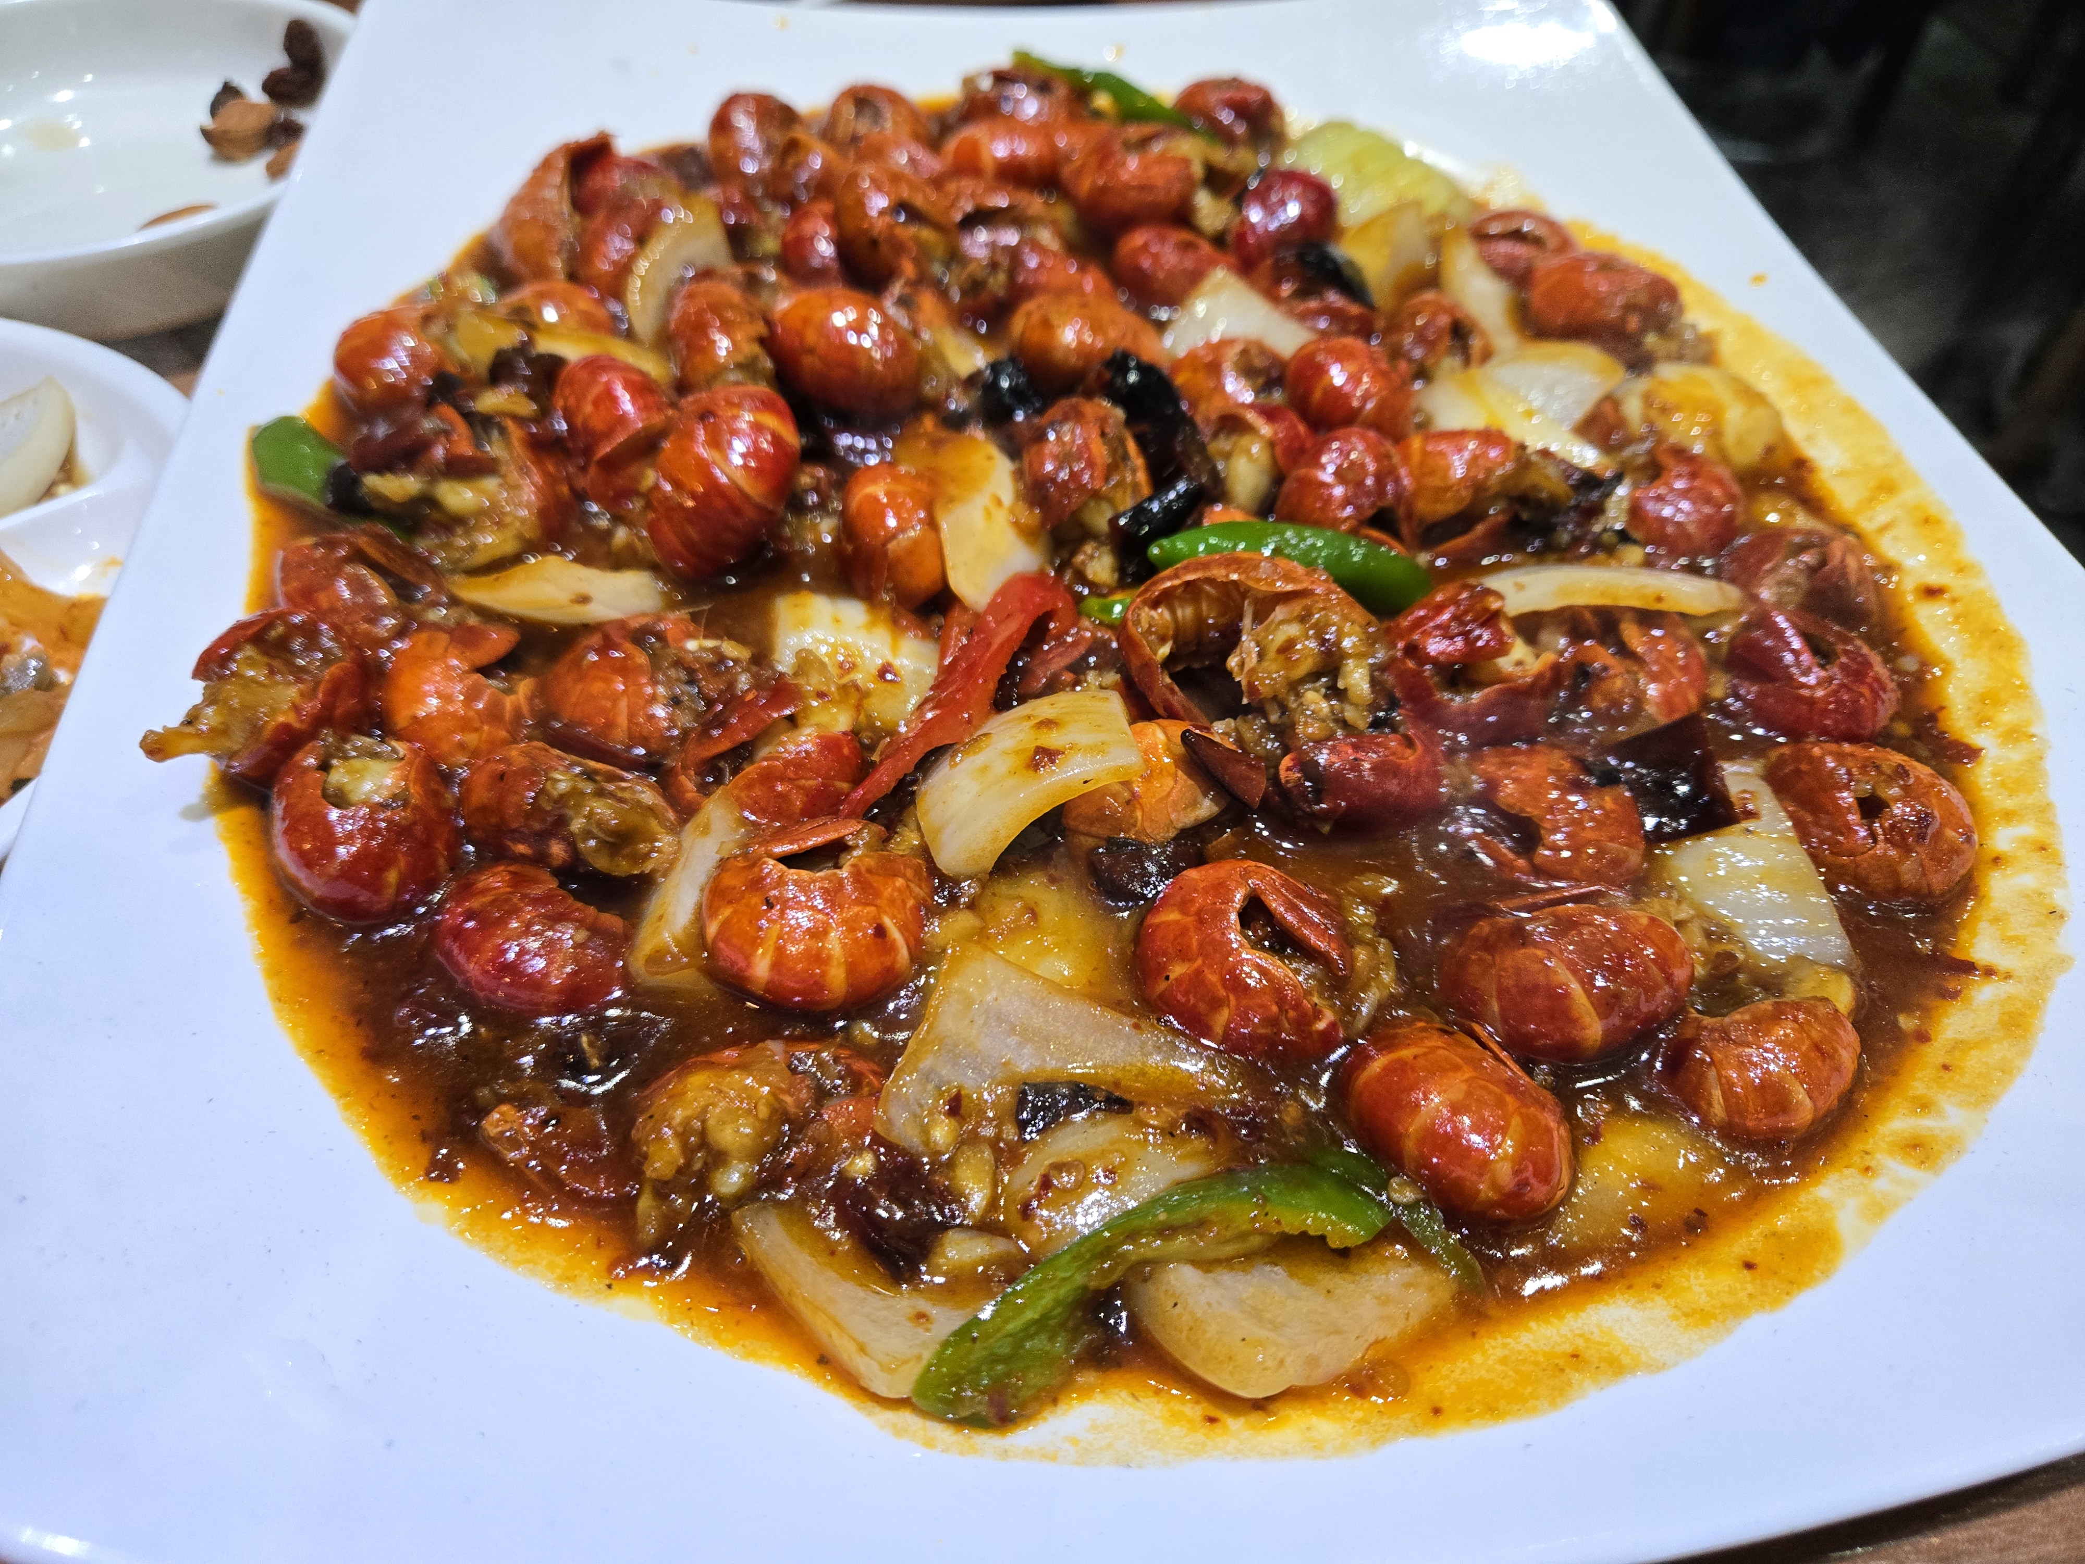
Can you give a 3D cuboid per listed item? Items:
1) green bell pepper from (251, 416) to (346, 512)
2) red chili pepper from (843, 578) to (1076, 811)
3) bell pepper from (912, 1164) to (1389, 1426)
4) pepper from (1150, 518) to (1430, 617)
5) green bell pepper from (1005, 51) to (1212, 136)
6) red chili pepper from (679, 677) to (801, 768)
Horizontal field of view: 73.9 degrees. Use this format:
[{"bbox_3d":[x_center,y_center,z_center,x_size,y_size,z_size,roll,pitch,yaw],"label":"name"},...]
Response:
[{"bbox_3d":[-0.168,-0.071,0.320,0.036,0.010,0.020,32,58,19],"label":"green bell pepper"},{"bbox_3d":[-0.015,-0.017,0.266,0.017,0.014,0.060,33,69,24],"label":"red chili pepper"},{"bbox_3d":[0.015,0.074,0.198,0.068,0.016,0.022,-22,54,-5],"label":"bell pepper"},{"bbox_3d":[0.051,-0.044,0.285,0.058,0.014,0.015,8,51,5],"label":"pepper"},{"bbox_3d":[0.021,-0.203,0.410,0.063,0.013,0.012,26,55,12],"label":"green bell pepper"},{"bbox_3d":[-0.057,-0.011,0.262,0.027,0.010,0.010,-29,56,-10],"label":"red chili pepper"}]

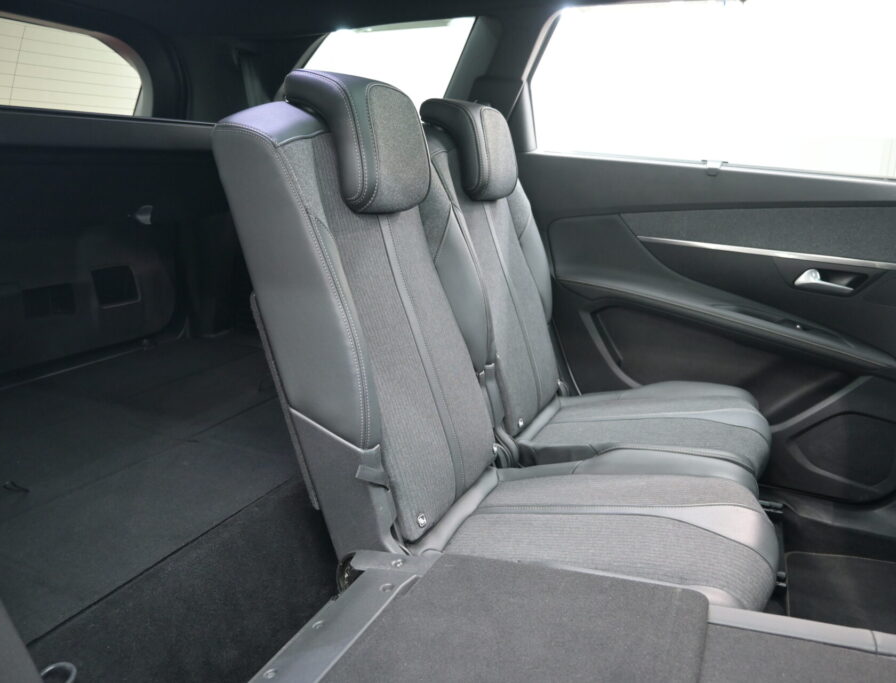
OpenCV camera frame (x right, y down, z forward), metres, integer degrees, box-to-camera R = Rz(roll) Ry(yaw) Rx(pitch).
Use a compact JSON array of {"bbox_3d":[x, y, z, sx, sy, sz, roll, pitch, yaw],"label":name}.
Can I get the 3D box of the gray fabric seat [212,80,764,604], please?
[{"bbox_3d":[0.121,-0.010,1.008,0.730,0.770,0.440,6,15,24],"label":"gray fabric seat"}]

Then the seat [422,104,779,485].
[{"bbox_3d":[0.311,-0.109,1.404,0.730,0.770,0.440,6,15,24],"label":"seat"}]

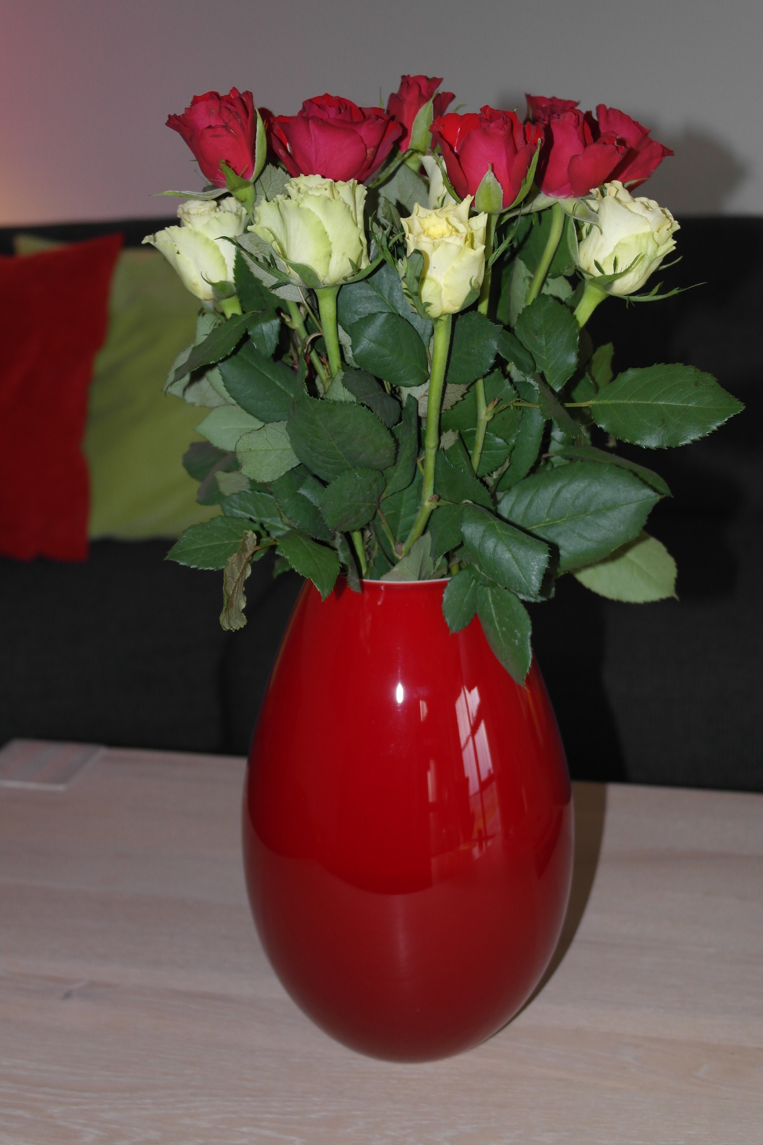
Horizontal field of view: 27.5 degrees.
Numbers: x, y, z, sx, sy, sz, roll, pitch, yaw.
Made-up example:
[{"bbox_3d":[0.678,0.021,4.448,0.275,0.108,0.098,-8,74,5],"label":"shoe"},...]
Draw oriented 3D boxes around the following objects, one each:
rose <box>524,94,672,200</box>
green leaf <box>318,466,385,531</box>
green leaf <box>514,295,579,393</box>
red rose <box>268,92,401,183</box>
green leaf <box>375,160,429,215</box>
[{"bbox_3d":[0.107,-0.209,0.765,0.068,0.050,0.056,6,9,-1],"label":"rose"},{"bbox_3d":[-0.013,-0.032,0.676,0.031,0.029,0.010,3,-12,9],"label":"green leaf"},{"bbox_3d":[0.078,-0.108,0.735,0.029,0.047,0.012,-6,-9,-8],"label":"green leaf"},{"bbox_3d":[-0.021,-0.204,0.738,0.063,0.046,0.060,-1,13,0],"label":"red rose"},{"bbox_3d":[0.011,-0.190,0.777,0.029,0.032,0.012,12,6,-1],"label":"green leaf"}]

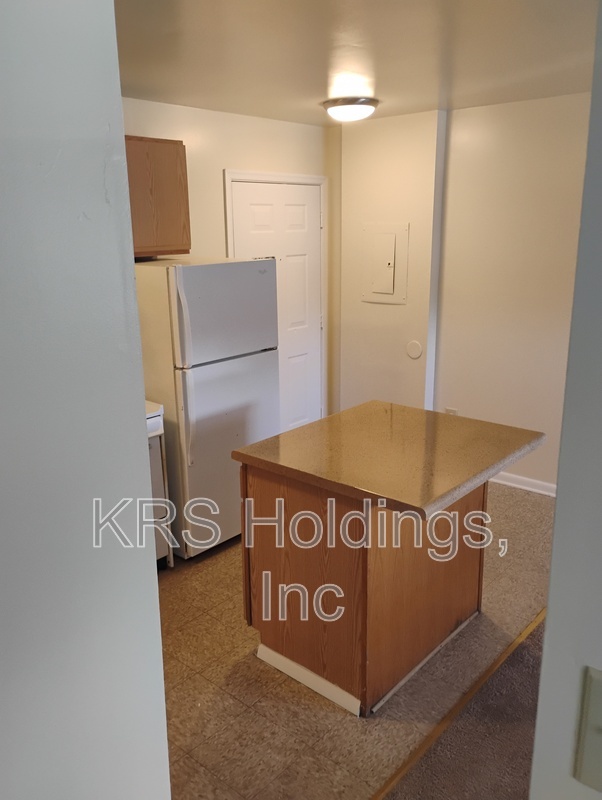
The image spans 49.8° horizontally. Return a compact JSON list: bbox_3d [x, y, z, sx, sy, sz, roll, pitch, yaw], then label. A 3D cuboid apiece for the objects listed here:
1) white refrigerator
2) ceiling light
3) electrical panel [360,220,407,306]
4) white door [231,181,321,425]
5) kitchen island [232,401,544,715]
[{"bbox_3d":[-0.607,0.000,3.753,0.735,1.589,0.716,12,20,39],"label":"white refrigerator"},{"bbox_3d":[0.299,-1.707,3.840,0.330,0.105,0.330,-1,15,0],"label":"ceiling light"},{"bbox_3d":[0.591,-0.975,4.633,0.391,0.563,0.030,12,20,40],"label":"electrical panel"},{"bbox_3d":[-0.154,-0.583,4.853,0.100,2.107,1.038,12,20,40],"label":"white door"},{"bbox_3d":[0.379,0.611,2.735,0.873,0.908,0.955,12,20,40],"label":"kitchen island"}]

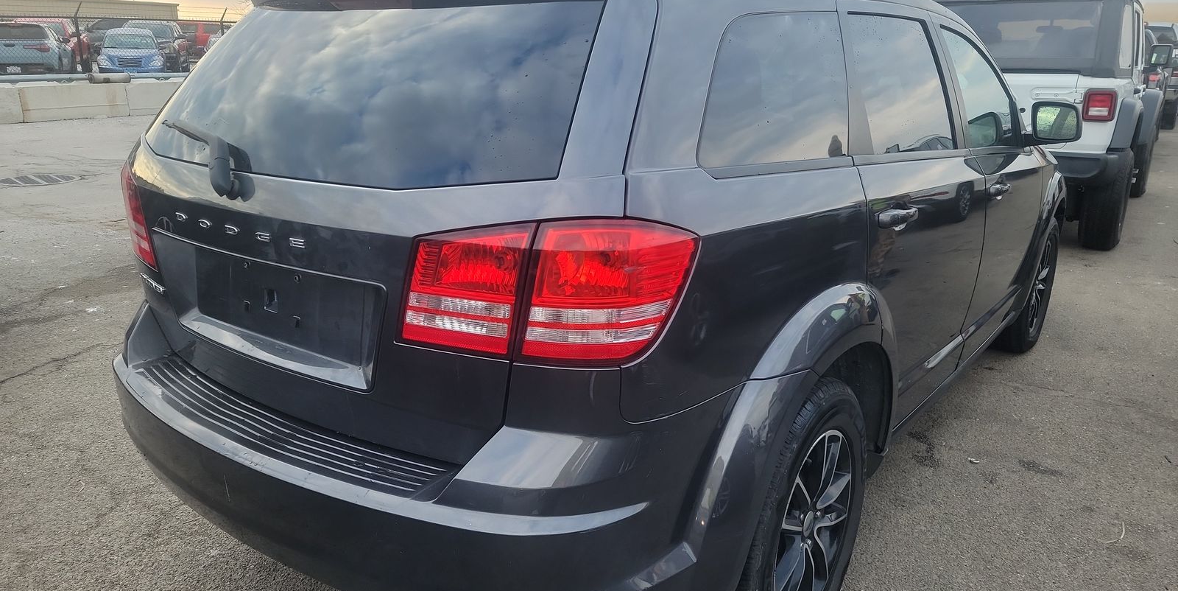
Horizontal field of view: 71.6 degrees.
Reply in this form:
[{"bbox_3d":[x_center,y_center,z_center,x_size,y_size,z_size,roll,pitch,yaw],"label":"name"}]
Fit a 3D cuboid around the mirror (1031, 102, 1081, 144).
[{"bbox_3d":[1.849,-0.686,3.235,0.180,0.160,0.110,12,20,36],"label":"mirror"}]

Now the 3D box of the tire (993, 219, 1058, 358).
[{"bbox_3d":[2.267,-0.068,4.308,0.225,0.715,0.715,12,20,36],"label":"tire"}]

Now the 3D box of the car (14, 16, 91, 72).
[{"bbox_3d":[-17.438,-7.922,26.309,1.950,1.850,5.000,-6,17,-22],"label":"car"}]

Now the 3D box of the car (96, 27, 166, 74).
[{"bbox_3d":[-13.700,-7.168,24.473,1.710,1.600,4.290,-9,19,-27],"label":"car"}]

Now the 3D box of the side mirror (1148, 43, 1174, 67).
[{"bbox_3d":[5.432,-2.281,7.756,0.210,0.200,0.110,12,20,35],"label":"side mirror"}]

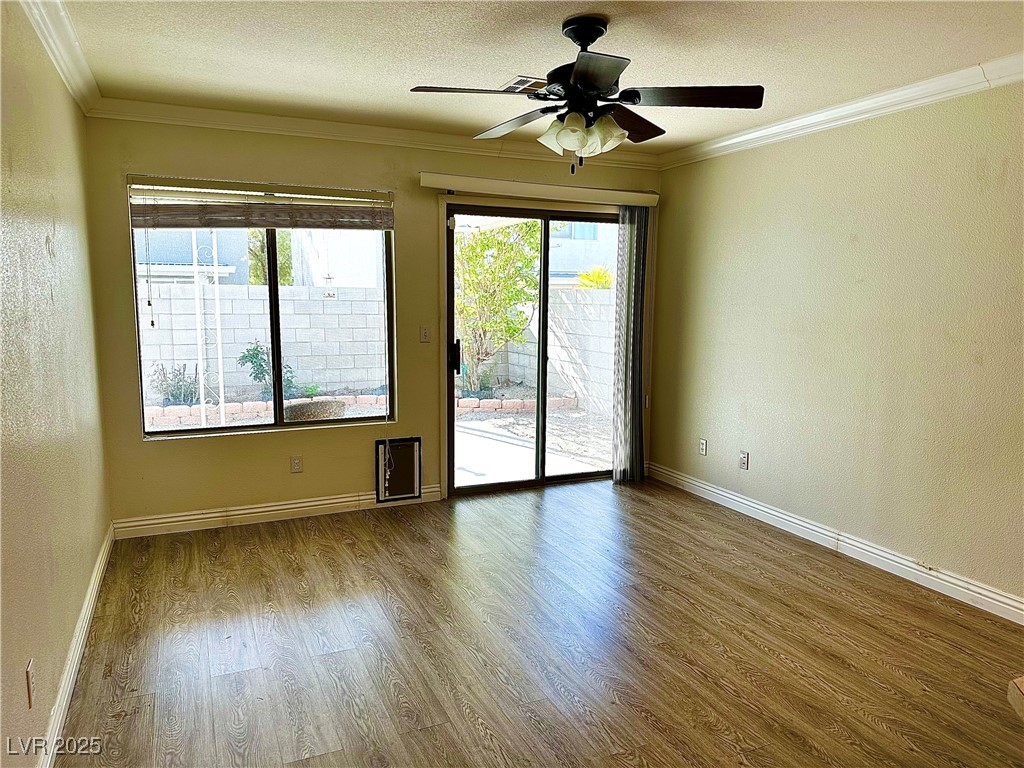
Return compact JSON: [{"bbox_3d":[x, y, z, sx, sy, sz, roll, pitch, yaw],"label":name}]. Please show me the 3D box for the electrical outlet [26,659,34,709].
[{"bbox_3d":[-1.332,0.832,1.973,0.009,0.114,0.070,-3,8,-25],"label":"electrical outlet"}]

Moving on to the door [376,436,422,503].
[{"bbox_3d":[-0.760,0.584,4.810,0.314,0.425,0.051,-3,8,-25],"label":"door"}]

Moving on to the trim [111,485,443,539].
[{"bbox_3d":[-1.407,0.801,4.546,1.996,0.113,0.017,-3,8,-25],"label":"trim"}]

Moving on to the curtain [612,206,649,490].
[{"bbox_3d":[0.912,-0.285,5.355,0.221,2.081,0.108,-3,8,-25],"label":"curtain"}]

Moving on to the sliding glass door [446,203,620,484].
[{"bbox_3d":[0.246,-0.244,5.237,1.539,2.029,0.101,-3,8,-25],"label":"sliding glass door"}]

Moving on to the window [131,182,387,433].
[{"bbox_3d":[-1.472,-0.458,4.395,1.513,1.504,0.094,-3,8,-25],"label":"window"}]

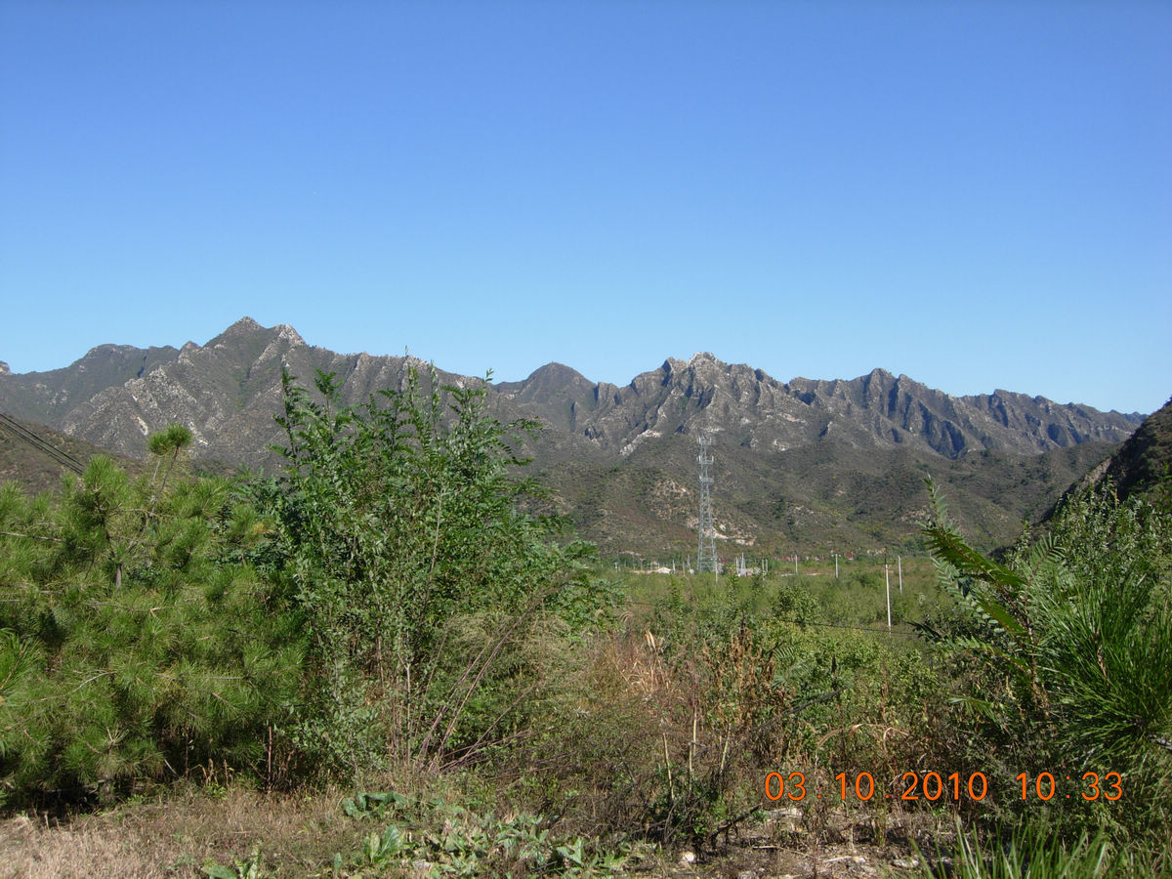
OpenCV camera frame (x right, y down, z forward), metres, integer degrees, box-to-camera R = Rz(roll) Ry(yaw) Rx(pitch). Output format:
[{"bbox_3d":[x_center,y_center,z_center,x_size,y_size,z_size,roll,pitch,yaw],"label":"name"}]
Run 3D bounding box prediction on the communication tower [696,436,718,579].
[{"bbox_3d":[37.940,21.440,384.930,5.800,45.000,5.800,-2,-5,6],"label":"communication tower"}]

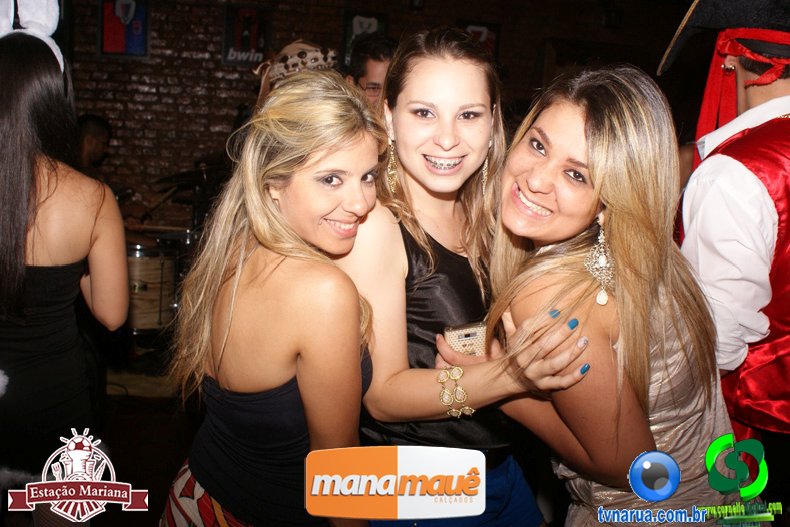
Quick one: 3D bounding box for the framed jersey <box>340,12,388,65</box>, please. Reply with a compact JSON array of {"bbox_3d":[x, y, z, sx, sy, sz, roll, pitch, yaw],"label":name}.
[{"bbox_3d":[-0.243,-1.762,5.685,0.345,0.415,0.040,1,4,-12],"label":"framed jersey"}]

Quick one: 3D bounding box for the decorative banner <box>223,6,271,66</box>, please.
[{"bbox_3d":[-1.124,-1.733,5.500,0.355,0.440,0.040,1,4,-12],"label":"decorative banner"}]

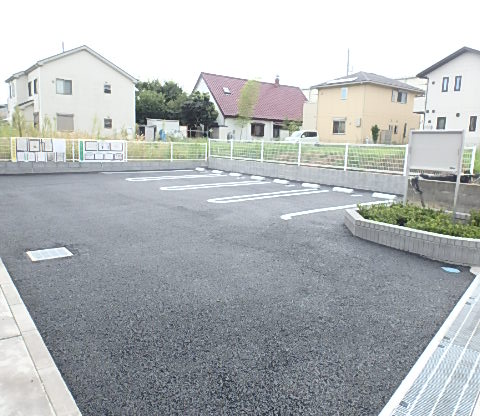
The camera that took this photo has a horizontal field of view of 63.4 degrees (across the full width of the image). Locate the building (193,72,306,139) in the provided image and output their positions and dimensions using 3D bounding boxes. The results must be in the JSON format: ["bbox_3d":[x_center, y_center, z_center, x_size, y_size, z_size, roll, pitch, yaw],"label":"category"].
[{"bbox_3d":[1.782,-11.690,47.628,15.376,7.537,8.342,-6,13,-38],"label":"building"}]

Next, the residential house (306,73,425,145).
[{"bbox_3d":[13.528,-10.217,41.233,11.055,7.487,6.733,-6,13,-38],"label":"residential house"}]

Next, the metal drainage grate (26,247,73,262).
[{"bbox_3d":[-2.319,0.575,4.750,0.467,0.035,0.432,-6,13,-38],"label":"metal drainage grate"}]

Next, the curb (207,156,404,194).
[{"bbox_3d":[1.545,-1.406,14.958,0.131,0.563,10.150,-6,13,-38],"label":"curb"}]

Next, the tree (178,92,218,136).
[{"bbox_3d":[-3.974,-8.858,37.185,3.819,4.824,3.819,2,10,0],"label":"tree"}]

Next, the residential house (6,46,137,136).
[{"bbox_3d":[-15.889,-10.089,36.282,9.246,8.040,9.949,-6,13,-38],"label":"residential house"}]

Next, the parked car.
[{"bbox_3d":[6.318,-7.136,39.699,3.618,1.548,1.608,-6,13,-38],"label":"parked car"}]

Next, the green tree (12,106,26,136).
[{"bbox_3d":[-13.697,-5.094,24.120,0.905,2.512,0.904,-6,13,-38],"label":"green tree"}]

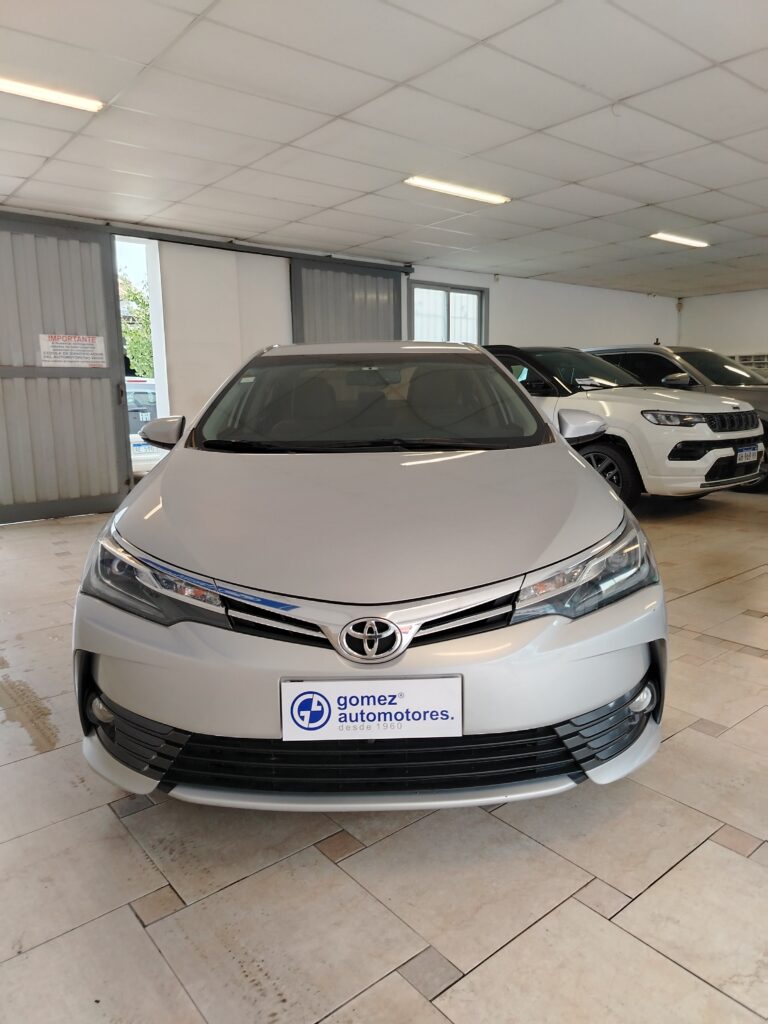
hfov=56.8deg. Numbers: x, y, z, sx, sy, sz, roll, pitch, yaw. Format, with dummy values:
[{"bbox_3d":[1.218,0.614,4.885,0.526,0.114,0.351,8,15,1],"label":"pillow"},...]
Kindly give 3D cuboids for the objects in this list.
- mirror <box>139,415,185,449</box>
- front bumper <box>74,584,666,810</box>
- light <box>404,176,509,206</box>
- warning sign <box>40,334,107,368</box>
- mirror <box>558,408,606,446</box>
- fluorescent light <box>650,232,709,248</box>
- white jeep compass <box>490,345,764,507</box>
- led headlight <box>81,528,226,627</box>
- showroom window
[{"bbox_3d":[-0.966,-0.345,3.082,0.210,0.160,0.140,-1,10,0],"label":"mirror"},{"bbox_3d":[-0.033,0.426,1.851,1.750,0.450,0.570,-1,10,0],"label":"front bumper"},{"bbox_3d":[0.680,-2.794,6.164,1.220,0.060,0.120,-9,12,-39],"label":"light"},{"bbox_3d":[-3.019,-1.560,6.922,0.600,0.300,0.010,-9,12,-39],"label":"warning sign"},{"bbox_3d":[0.858,-0.367,3.085,0.210,0.160,0.140,-1,10,0],"label":"mirror"},{"bbox_3d":[3.568,-3.247,8.505,1.220,0.060,0.120,-9,12,-39],"label":"fluorescent light"},{"bbox_3d":[1.520,-0.967,7.620,4.400,1.640,1.840,8,13,43],"label":"white jeep compass"},{"bbox_3d":[-0.641,0.189,1.946,0.500,0.190,0.460,-1,10,0],"label":"led headlight"},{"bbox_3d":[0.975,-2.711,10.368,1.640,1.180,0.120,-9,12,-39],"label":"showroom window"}]

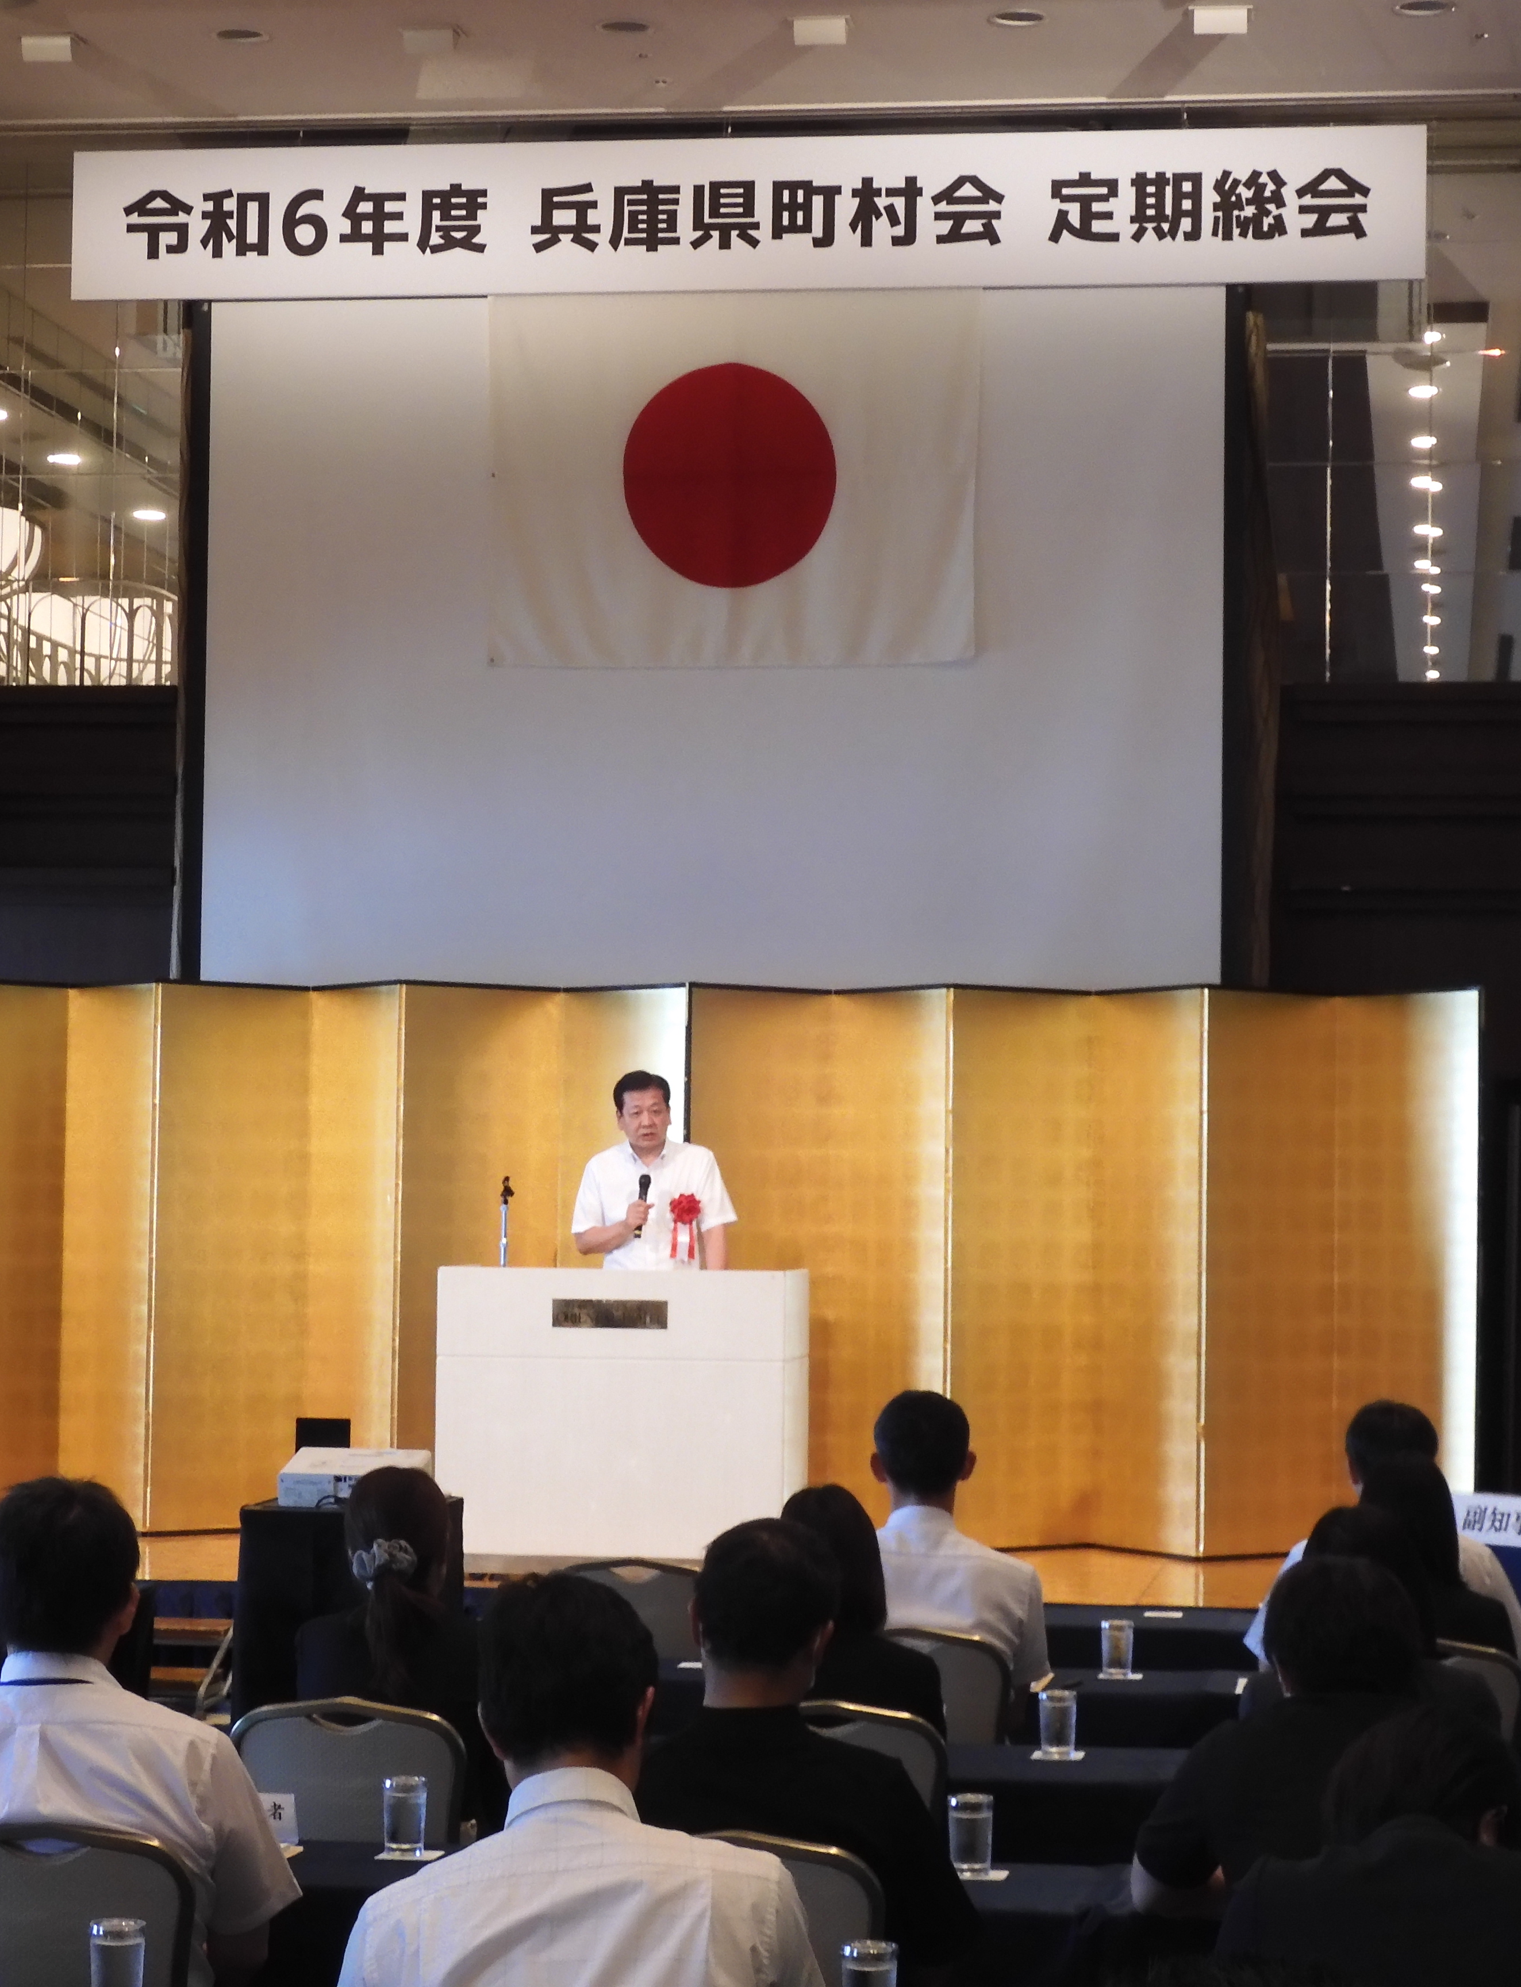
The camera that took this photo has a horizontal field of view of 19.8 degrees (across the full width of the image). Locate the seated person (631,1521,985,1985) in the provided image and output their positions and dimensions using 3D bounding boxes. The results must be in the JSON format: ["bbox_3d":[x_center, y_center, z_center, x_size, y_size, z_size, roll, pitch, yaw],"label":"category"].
[{"bbox_3d":[0.026,1.330,5.876,0.530,1.250,0.800,0,-3,6],"label":"seated person"}]

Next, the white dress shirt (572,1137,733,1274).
[{"bbox_3d":[-0.375,0.778,15.500,0.560,0.540,0.300,0,-3,7],"label":"white dress shirt"}]

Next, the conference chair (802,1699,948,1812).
[{"bbox_3d":[0.137,1.582,7.192,0.430,0.885,0.560,0,-3,6],"label":"conference chair"}]

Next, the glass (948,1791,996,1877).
[{"bbox_3d":[0.314,1.250,6.477,0.066,0.112,0.066,0,-3,6],"label":"glass"}]

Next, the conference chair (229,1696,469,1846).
[{"bbox_3d":[-0.635,1.575,7.189,0.430,0.885,0.560,0,-3,5],"label":"conference chair"}]

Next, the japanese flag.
[{"bbox_3d":[-0.094,-1.719,14.560,1.610,1.250,0.050,0,-3,7],"label":"japanese flag"}]

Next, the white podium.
[{"bbox_3d":[-0.465,1.460,15.002,1.190,1.020,0.600,0,-3,8],"label":"white podium"}]

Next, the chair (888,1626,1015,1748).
[{"bbox_3d":[0.301,1.668,8.588,0.450,0.890,0.560,0,-3,6],"label":"chair"}]

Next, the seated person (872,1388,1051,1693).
[{"bbox_3d":[0.342,1.438,8.630,0.490,1.310,0.700,0,-3,7],"label":"seated person"}]

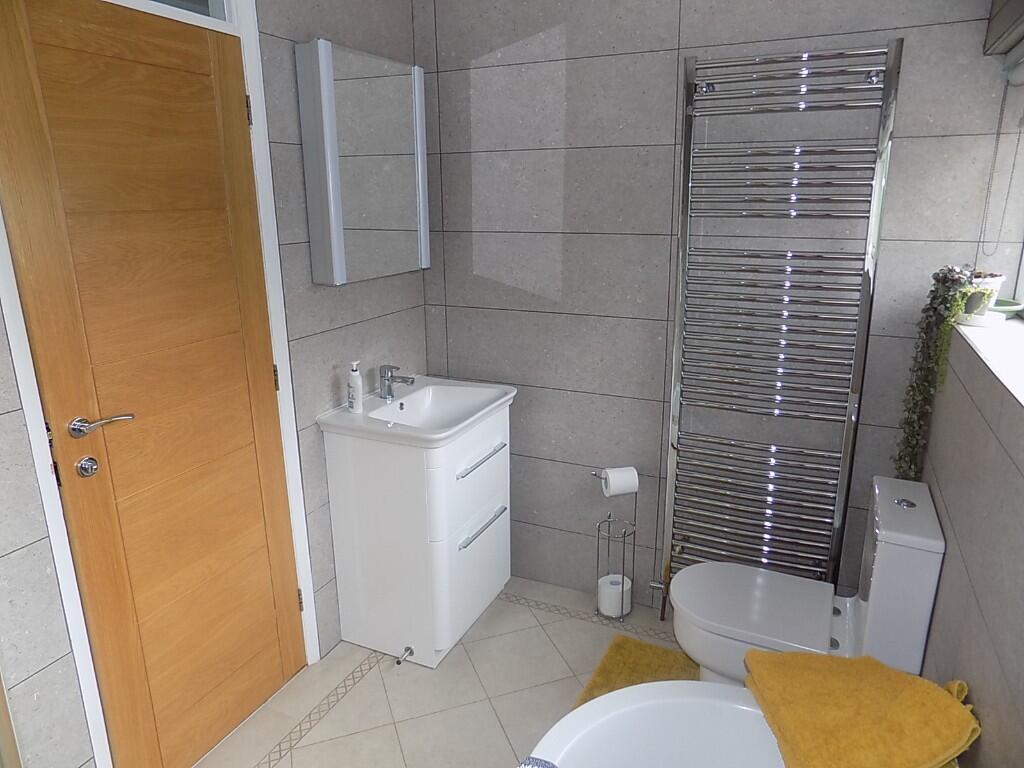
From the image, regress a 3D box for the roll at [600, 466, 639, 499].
[{"bbox_3d":[0.398,0.359,2.497,0.103,0.101,0.101,-3,15,-10],"label":"roll"}]

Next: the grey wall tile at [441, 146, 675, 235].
[{"bbox_3d":[0.140,-0.703,2.492,0.900,0.297,0.012,6,17,24],"label":"grey wall tile"}]

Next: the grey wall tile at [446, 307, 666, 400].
[{"bbox_3d":[0.145,-0.129,2.649,0.900,0.297,0.012,6,17,24],"label":"grey wall tile"}]

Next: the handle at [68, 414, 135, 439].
[{"bbox_3d":[-0.935,0.093,1.557,0.060,0.052,0.132,6,17,24],"label":"handle"}]

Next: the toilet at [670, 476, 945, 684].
[{"bbox_3d":[0.764,0.673,1.891,0.649,0.801,0.392,6,17,24],"label":"toilet"}]

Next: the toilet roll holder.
[{"bbox_3d":[0.398,0.618,2.644,0.160,0.595,0.150,6,17,24],"label":"toilet roll holder"}]

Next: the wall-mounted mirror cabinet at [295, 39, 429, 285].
[{"bbox_3d":[-0.471,-0.724,2.287,0.098,0.712,0.560,6,17,24],"label":"wall-mounted mirror cabinet"}]

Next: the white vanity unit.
[{"bbox_3d":[-0.293,0.473,2.563,0.435,0.858,0.682,6,17,24],"label":"white vanity unit"}]

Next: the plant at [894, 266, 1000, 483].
[{"bbox_3d":[1.279,0.001,1.984,0.210,0.650,0.170,6,17,24],"label":"plant"}]

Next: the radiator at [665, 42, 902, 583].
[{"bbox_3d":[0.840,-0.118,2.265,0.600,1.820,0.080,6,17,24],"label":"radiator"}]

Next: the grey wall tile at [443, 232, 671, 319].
[{"bbox_3d":[0.143,-0.417,2.571,0.900,0.297,0.012,6,17,24],"label":"grey wall tile"}]

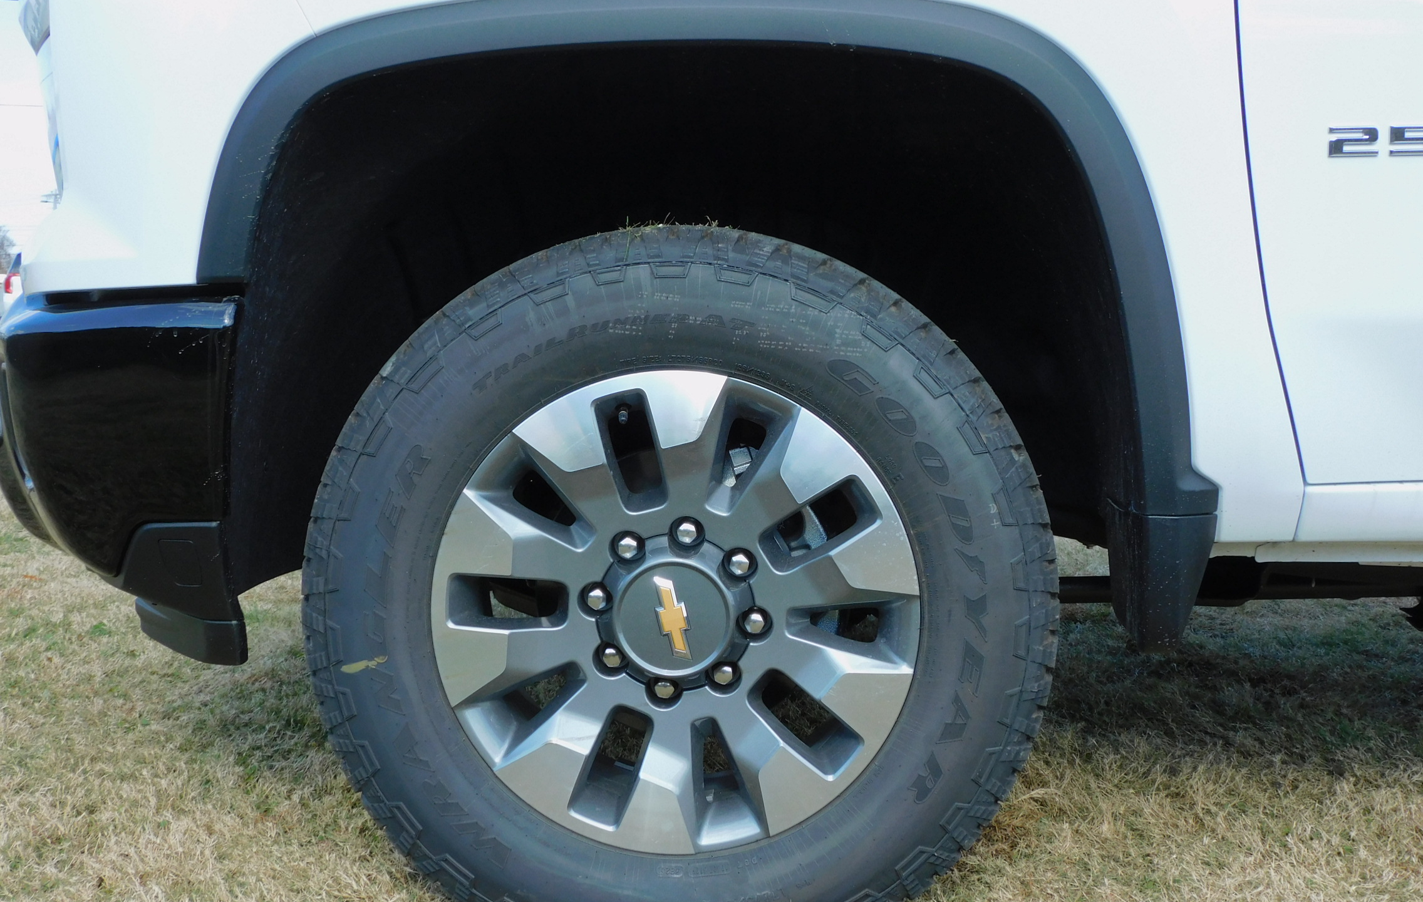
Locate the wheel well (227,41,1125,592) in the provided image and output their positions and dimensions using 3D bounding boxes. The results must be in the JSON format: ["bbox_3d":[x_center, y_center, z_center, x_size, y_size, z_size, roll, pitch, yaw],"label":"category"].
[{"bbox_3d":[-0.046,-0.152,1.999,1.021,0.614,0.450,0,5,2],"label":"wheel well"}]

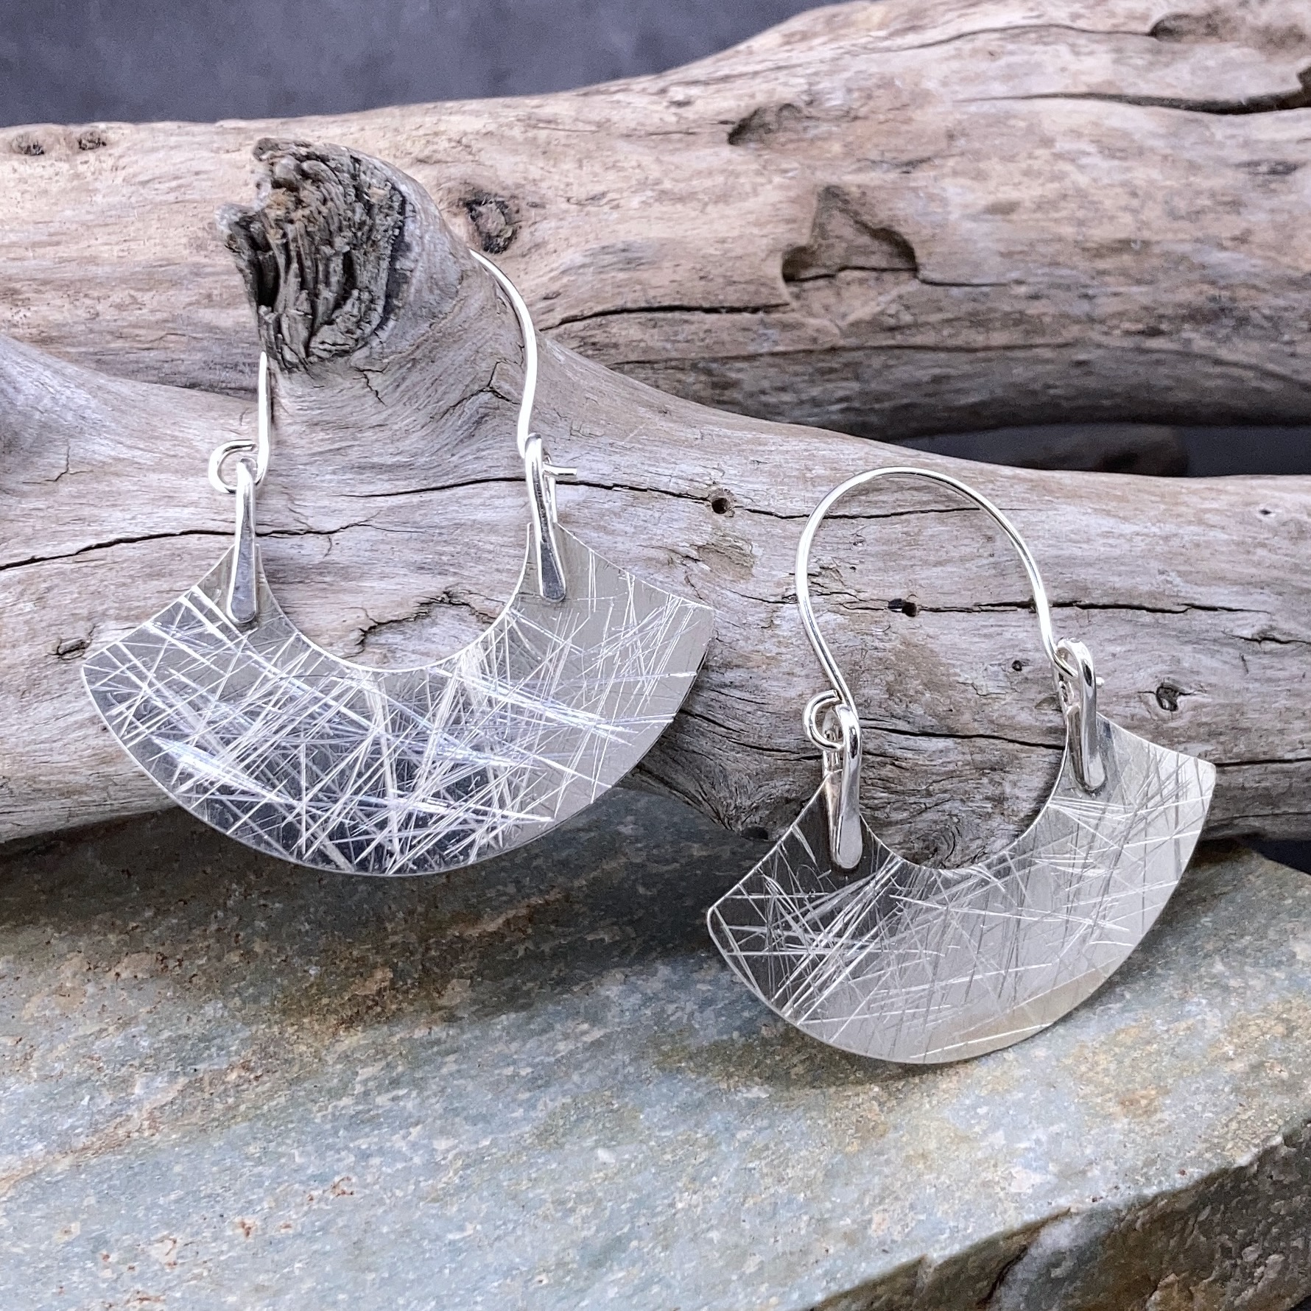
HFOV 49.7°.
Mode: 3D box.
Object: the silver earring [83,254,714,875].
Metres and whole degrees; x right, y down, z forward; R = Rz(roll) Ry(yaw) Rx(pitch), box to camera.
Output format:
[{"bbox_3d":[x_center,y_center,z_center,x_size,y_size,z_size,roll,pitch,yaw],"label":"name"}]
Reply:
[{"bbox_3d":[-0.020,-0.009,0.108,0.049,0.050,0.006,-5,-3,-3],"label":"silver earring"}]

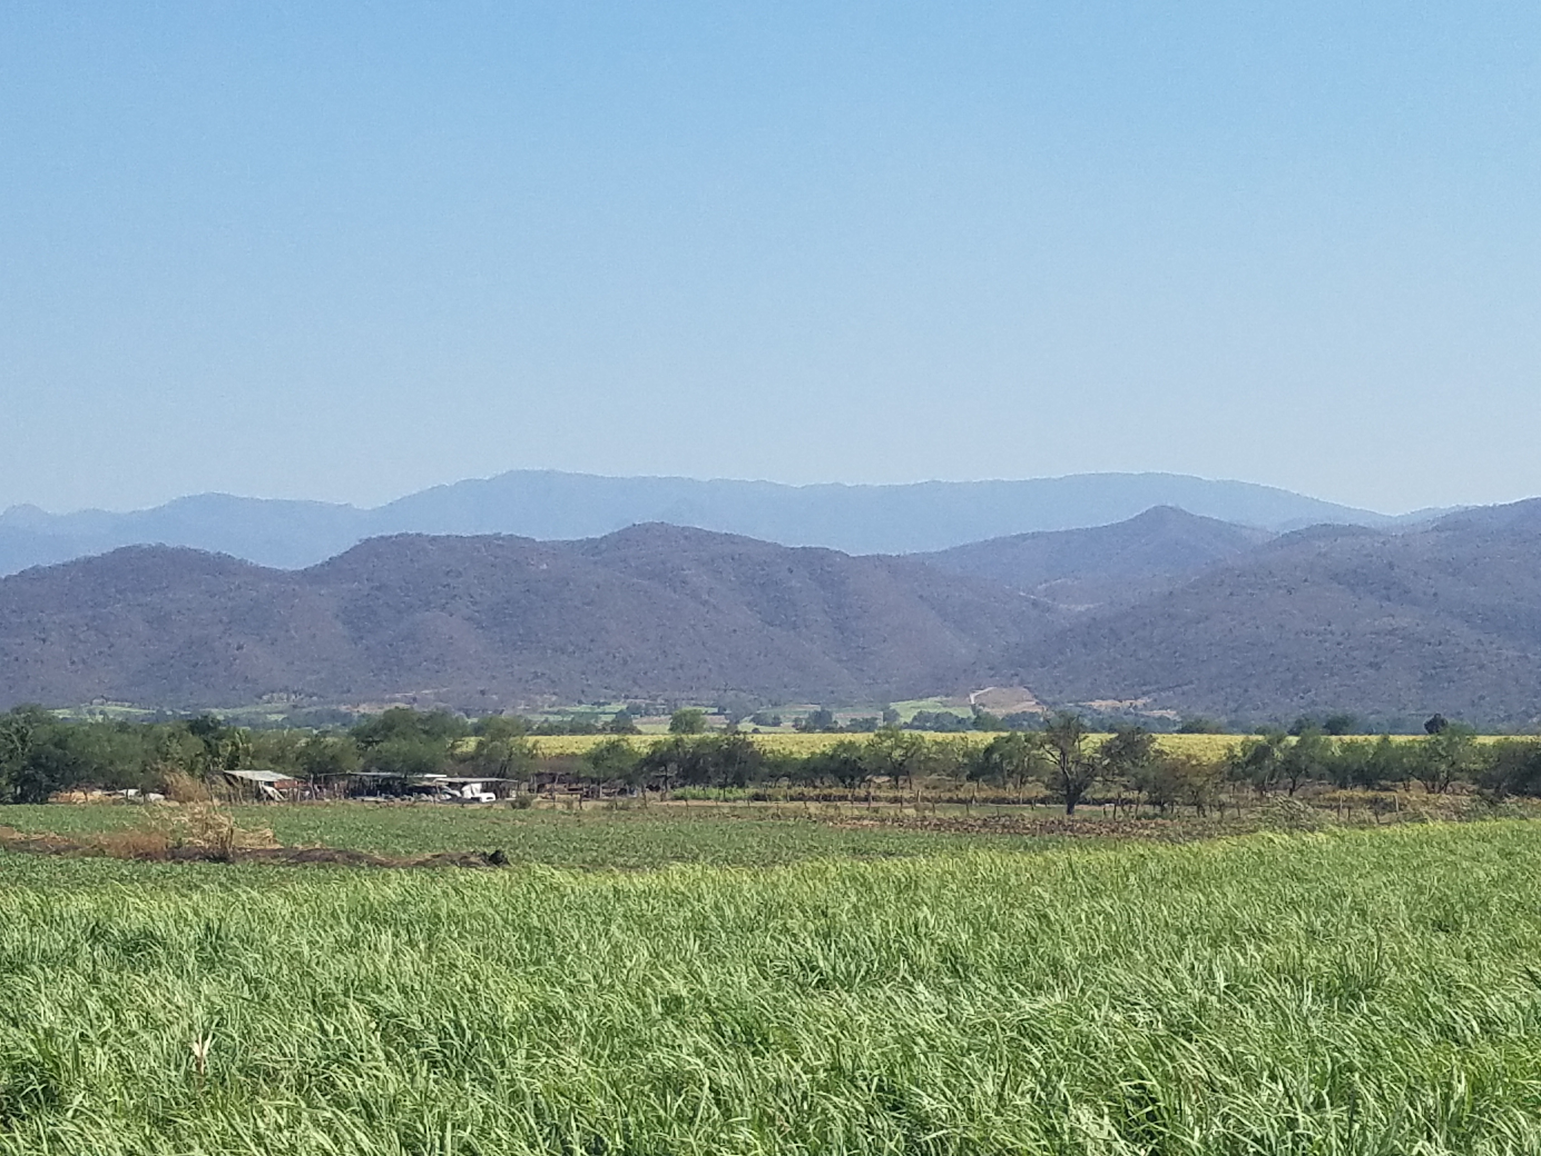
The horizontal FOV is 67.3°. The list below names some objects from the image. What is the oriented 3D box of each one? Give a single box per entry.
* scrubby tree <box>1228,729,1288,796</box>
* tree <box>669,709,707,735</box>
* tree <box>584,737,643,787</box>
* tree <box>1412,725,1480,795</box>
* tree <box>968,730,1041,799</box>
[{"bbox_3d":[44.650,16.920,106.000,5.240,5.890,4.980,0,-6,0],"label":"scrubby tree"},{"bbox_3d":[-19.240,33.980,270.000,8.720,6.950,8.280,0,-6,0],"label":"tree"},{"bbox_3d":[-15.340,18.100,113.000,5.470,5.000,5.200,0,-6,0],"label":"tree"},{"bbox_3d":[62.440,16.860,107.000,6.150,6.390,5.850,0,-6,0],"label":"tree"},{"bbox_3d":[21.440,17.030,106.000,6.200,6.110,5.890,0,-6,0],"label":"tree"}]

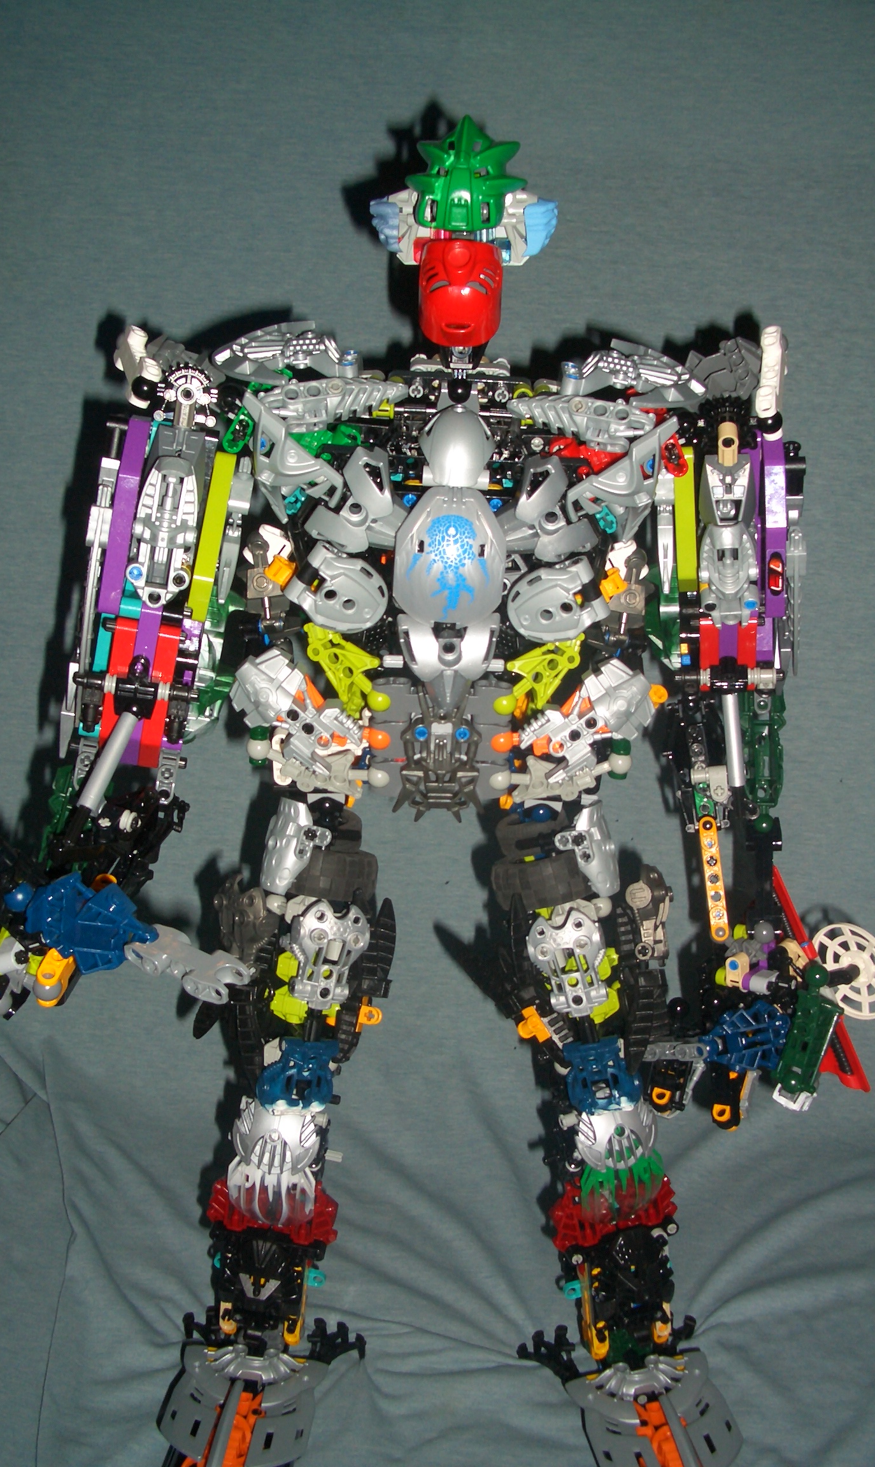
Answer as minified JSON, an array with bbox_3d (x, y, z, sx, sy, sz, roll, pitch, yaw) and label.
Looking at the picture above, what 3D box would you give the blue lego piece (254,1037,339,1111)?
[{"bbox_3d":[-0.058,0.138,0.603,0.032,0.030,0.022,8,9,-14],"label":"blue lego piece"}]

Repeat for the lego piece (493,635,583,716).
[{"bbox_3d":[0.041,-0.023,0.588,0.045,0.022,0.015,-42,6,6],"label":"lego piece"}]

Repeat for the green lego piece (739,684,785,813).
[{"bbox_3d":[0.140,0.008,0.640,0.018,0.056,0.017,0,22,13],"label":"green lego piece"}]

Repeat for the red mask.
[{"bbox_3d":[0.009,-0.168,0.565,0.032,0.041,0.023,0,15,0],"label":"red mask"}]

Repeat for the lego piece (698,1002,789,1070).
[{"bbox_3d":[0.135,0.132,0.648,0.041,0.030,0.022,-9,-5,10],"label":"lego piece"}]

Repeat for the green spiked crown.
[{"bbox_3d":[0.010,-0.197,0.522,0.041,0.041,0.022,1,21,1],"label":"green spiked crown"}]

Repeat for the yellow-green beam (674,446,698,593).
[{"bbox_3d":[0.100,-0.085,0.596,0.008,0.061,0.018,-2,28,10],"label":"yellow-green beam"}]

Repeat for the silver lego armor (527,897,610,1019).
[{"bbox_3d":[0.055,0.096,0.624,0.033,0.045,0.016,-13,-2,3],"label":"silver lego armor"}]

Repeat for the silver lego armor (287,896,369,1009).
[{"bbox_3d":[-0.046,0.092,0.620,0.033,0.045,0.016,9,-4,-3],"label":"silver lego armor"}]

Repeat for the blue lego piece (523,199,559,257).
[{"bbox_3d":[0.037,-0.181,0.532,0.013,0.021,0.016,-4,19,-7],"label":"blue lego piece"}]

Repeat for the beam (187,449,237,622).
[{"bbox_3d":[-0.086,-0.074,0.564,0.008,0.063,0.018,10,-16,-10],"label":"beam"}]

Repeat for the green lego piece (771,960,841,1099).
[{"bbox_3d":[0.160,0.128,0.645,0.021,0.055,0.018,12,0,16],"label":"green lego piece"}]

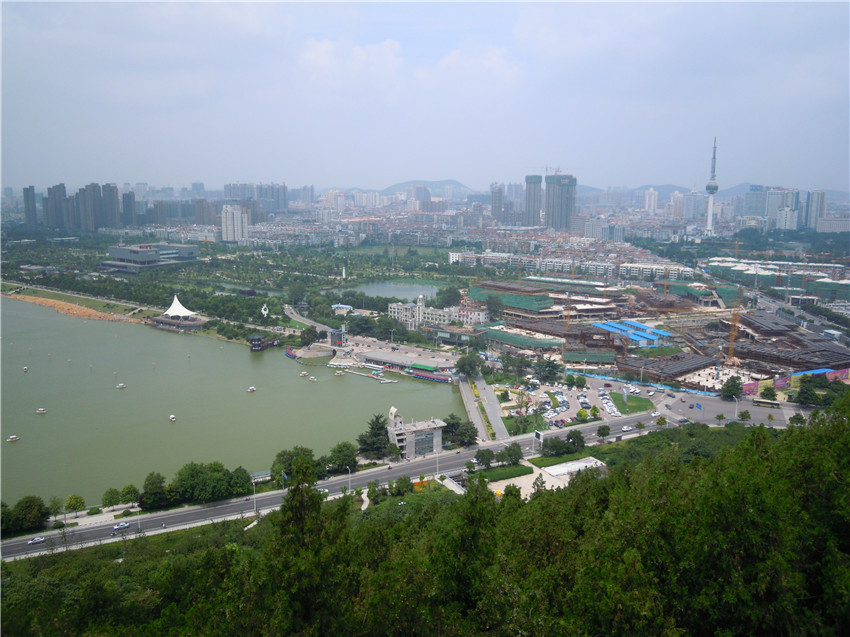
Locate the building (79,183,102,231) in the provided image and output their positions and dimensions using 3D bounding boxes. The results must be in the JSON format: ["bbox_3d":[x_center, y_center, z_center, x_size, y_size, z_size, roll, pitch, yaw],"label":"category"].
[{"bbox_3d":[-732.560,-243.190,1498.530,41.000,102.000,24.000,6,12,27],"label":"building"}]

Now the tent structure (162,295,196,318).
[{"bbox_3d":[-188.430,-9.520,526.030,23.000,17.500,21.000,6,12,27],"label":"tent structure"}]

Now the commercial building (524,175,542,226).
[{"bbox_3d":[256.380,-269.730,1610.160,34.000,124.000,27.000,6,12,27],"label":"commercial building"}]

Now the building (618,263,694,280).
[{"bbox_3d":[245.430,-46.620,728.430,73.000,16.500,12.000,7,13,32],"label":"building"}]

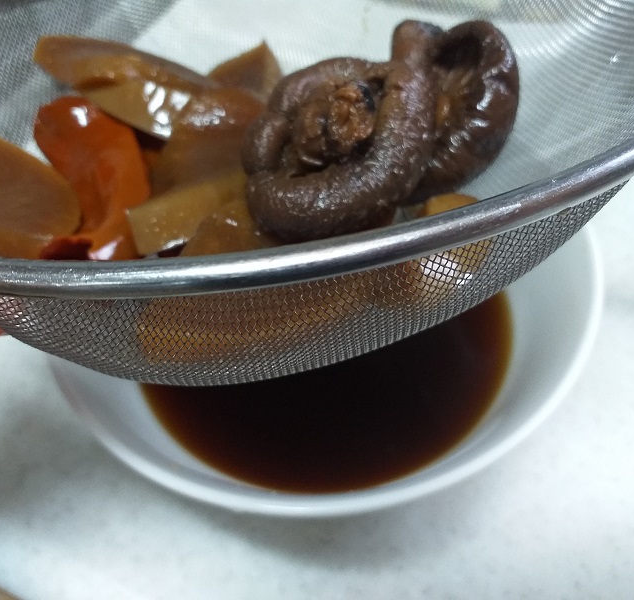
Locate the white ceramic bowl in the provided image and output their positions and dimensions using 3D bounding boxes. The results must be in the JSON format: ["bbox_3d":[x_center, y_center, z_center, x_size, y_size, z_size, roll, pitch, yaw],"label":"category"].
[{"bbox_3d":[0.001,0.002,0.205,0.162,0.064,0.162,-2,53,3],"label":"white ceramic bowl"}]

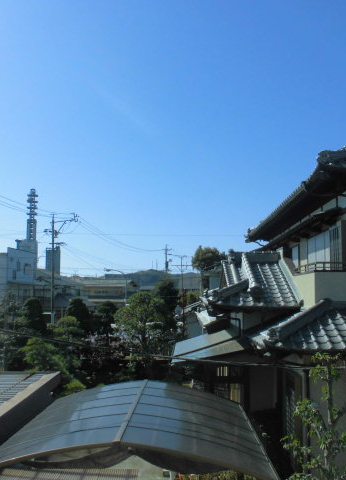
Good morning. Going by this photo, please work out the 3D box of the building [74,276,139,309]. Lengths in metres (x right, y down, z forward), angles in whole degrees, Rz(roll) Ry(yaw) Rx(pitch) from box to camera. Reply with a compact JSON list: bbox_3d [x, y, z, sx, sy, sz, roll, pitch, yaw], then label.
[{"bbox_3d":[-13.600,11.411,97.336,11.000,7.000,7.500,-1,-6,6],"label":"building"}]

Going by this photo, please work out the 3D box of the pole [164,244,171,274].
[{"bbox_3d":[-0.900,6.938,77.707,1.400,11.600,0.800,-2,-6,15],"label":"pole"}]

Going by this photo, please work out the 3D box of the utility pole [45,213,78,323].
[{"bbox_3d":[-10.750,3.494,46.396,3.000,11.600,0.900,-1,-6,8],"label":"utility pole"}]

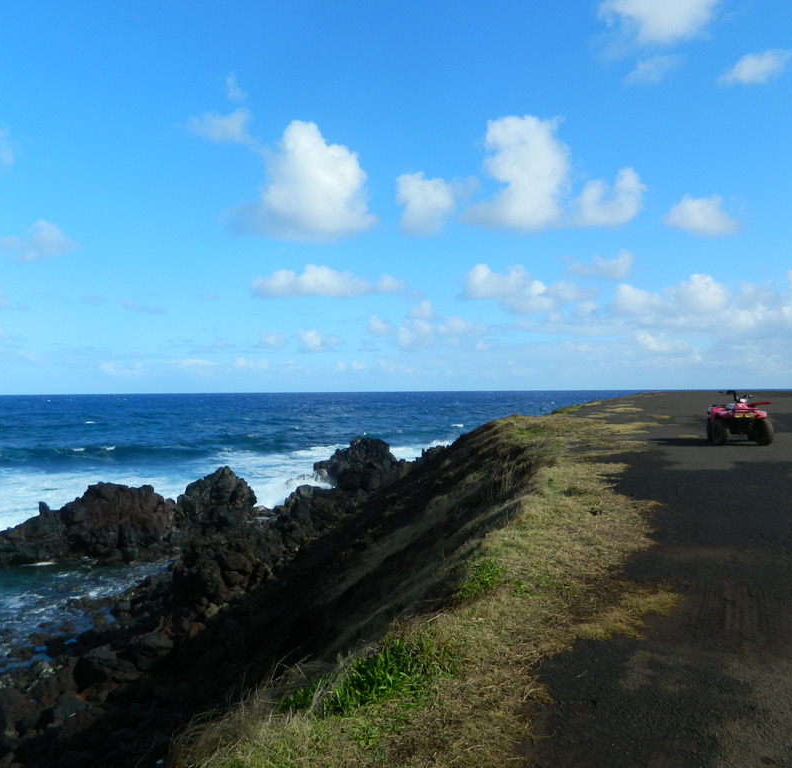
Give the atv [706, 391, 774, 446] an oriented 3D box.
[{"bbox_3d":[7.060,0.680,15.250,1.130,1.120,1.900,-1,-1,16],"label":"atv"}]

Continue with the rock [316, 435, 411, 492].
[{"bbox_3d":[-1.631,3.919,36.000,4.700,2.750,3.800,0,-1,-3],"label":"rock"}]

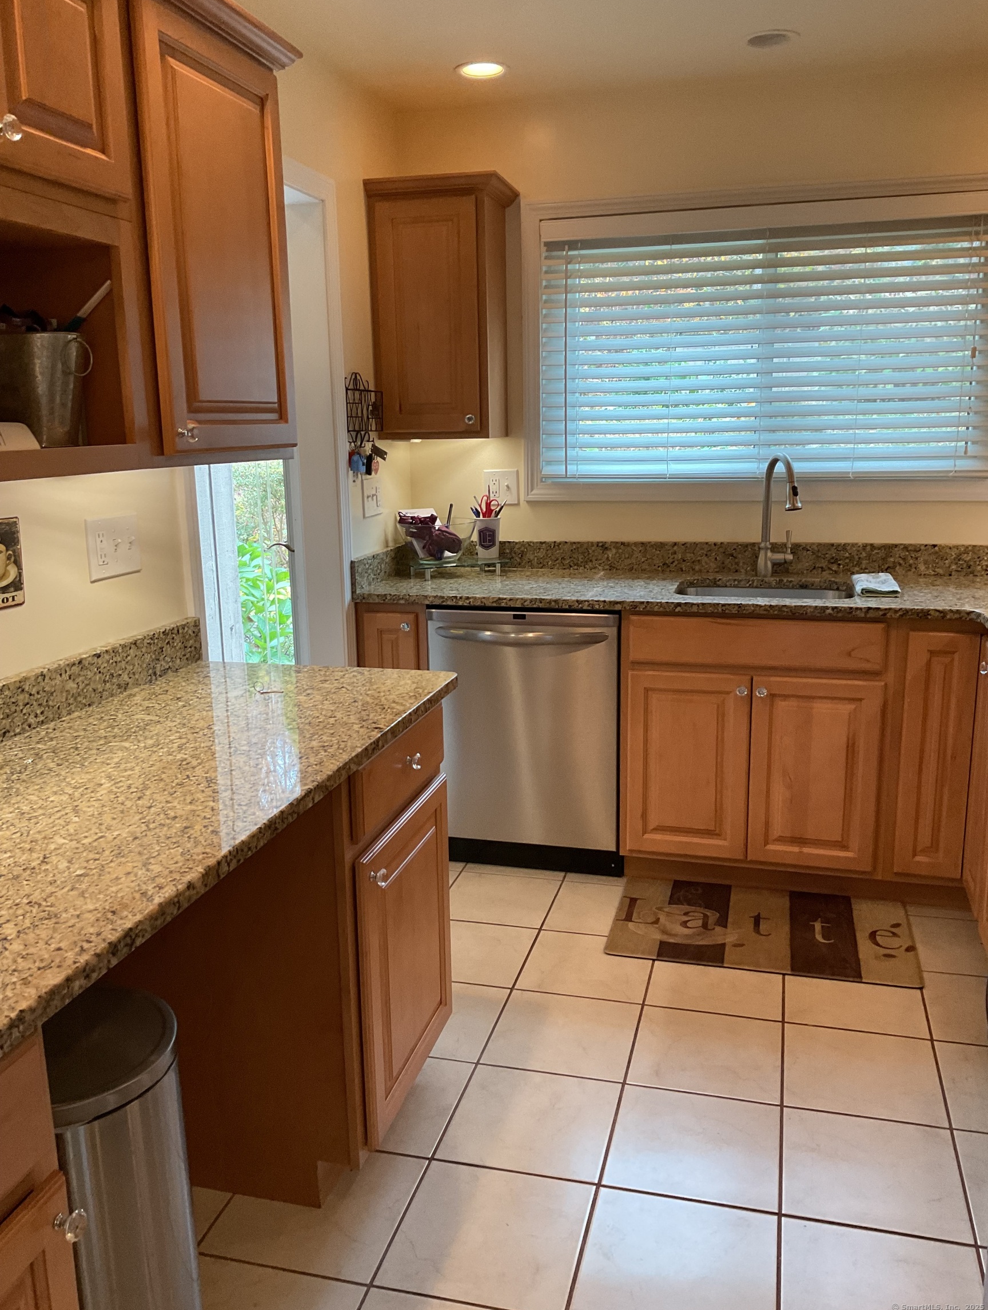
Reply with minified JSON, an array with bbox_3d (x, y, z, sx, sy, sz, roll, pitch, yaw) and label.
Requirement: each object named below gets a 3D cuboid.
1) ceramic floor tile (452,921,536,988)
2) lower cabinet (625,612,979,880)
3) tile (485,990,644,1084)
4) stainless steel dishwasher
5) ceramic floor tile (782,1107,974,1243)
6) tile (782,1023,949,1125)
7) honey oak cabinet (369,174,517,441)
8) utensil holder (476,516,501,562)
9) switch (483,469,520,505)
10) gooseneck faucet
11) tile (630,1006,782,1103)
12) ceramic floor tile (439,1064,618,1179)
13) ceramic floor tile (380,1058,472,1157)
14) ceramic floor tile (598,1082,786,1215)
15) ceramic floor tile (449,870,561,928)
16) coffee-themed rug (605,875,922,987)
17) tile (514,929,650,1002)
[{"bbox_3d":[-0.073,0.830,3.069,0.333,0.010,0.333,2,13,15],"label":"ceramic floor tile"},{"bbox_3d":[0.948,0.232,3.509,1.020,0.832,0.610,2,13,15],"label":"lower cabinet"},{"bbox_3d":[0.170,0.916,2.662,0.333,0.010,0.333,2,13,15],"label":"tile"},{"bbox_3d":[0.159,0.203,3.698,0.602,0.812,0.630,2,13,15],"label":"stainless steel dishwasher"},{"bbox_3d":[0.741,1.017,2.170,0.333,0.010,0.333,2,13,15],"label":"ceramic floor tile"},{"bbox_3d":[0.828,0.944,2.491,0.333,0.010,0.333,2,13,15],"label":"tile"},{"bbox_3d":[-0.144,-1.105,3.594,0.418,0.784,0.360,2,13,15],"label":"honey oak cabinet"},{"bbox_3d":[-0.018,-0.391,3.739,0.089,0.141,0.089,-1,13,0],"label":"utensil holder"},{"bbox_3d":[0.024,-0.592,3.900,0.124,0.121,0.015,2,13,15],"label":"switch"},{"bbox_3d":[0.927,-0.437,3.480,0.106,0.400,0.229,-4,13,-12],"label":"gooseneck faucet"},{"bbox_3d":[0.495,0.923,2.559,0.331,0.010,0.331,2,13,15],"label":"tile"},{"bbox_3d":[0.082,0.983,2.326,0.331,0.010,0.331,2,13,15],"label":"ceramic floor tile"},{"bbox_3d":[-0.245,0.969,2.411,0.331,0.010,0.331,2,13,15],"label":"ceramic floor tile"},{"bbox_3d":[0.408,0.996,2.240,0.331,0.010,0.331,2,13,15],"label":"ceramic floor tile"},{"bbox_3d":[0.014,0.750,3.367,0.331,0.010,0.331,2,13,15],"label":"ceramic floor tile"},{"bbox_3d":[0.770,0.781,3.184,0.828,0.010,0.512,2,13,15],"label":"coffee-themed rug"},{"bbox_3d":[0.255,0.837,2.963,0.331,0.010,0.331,2,13,15],"label":"tile"}]

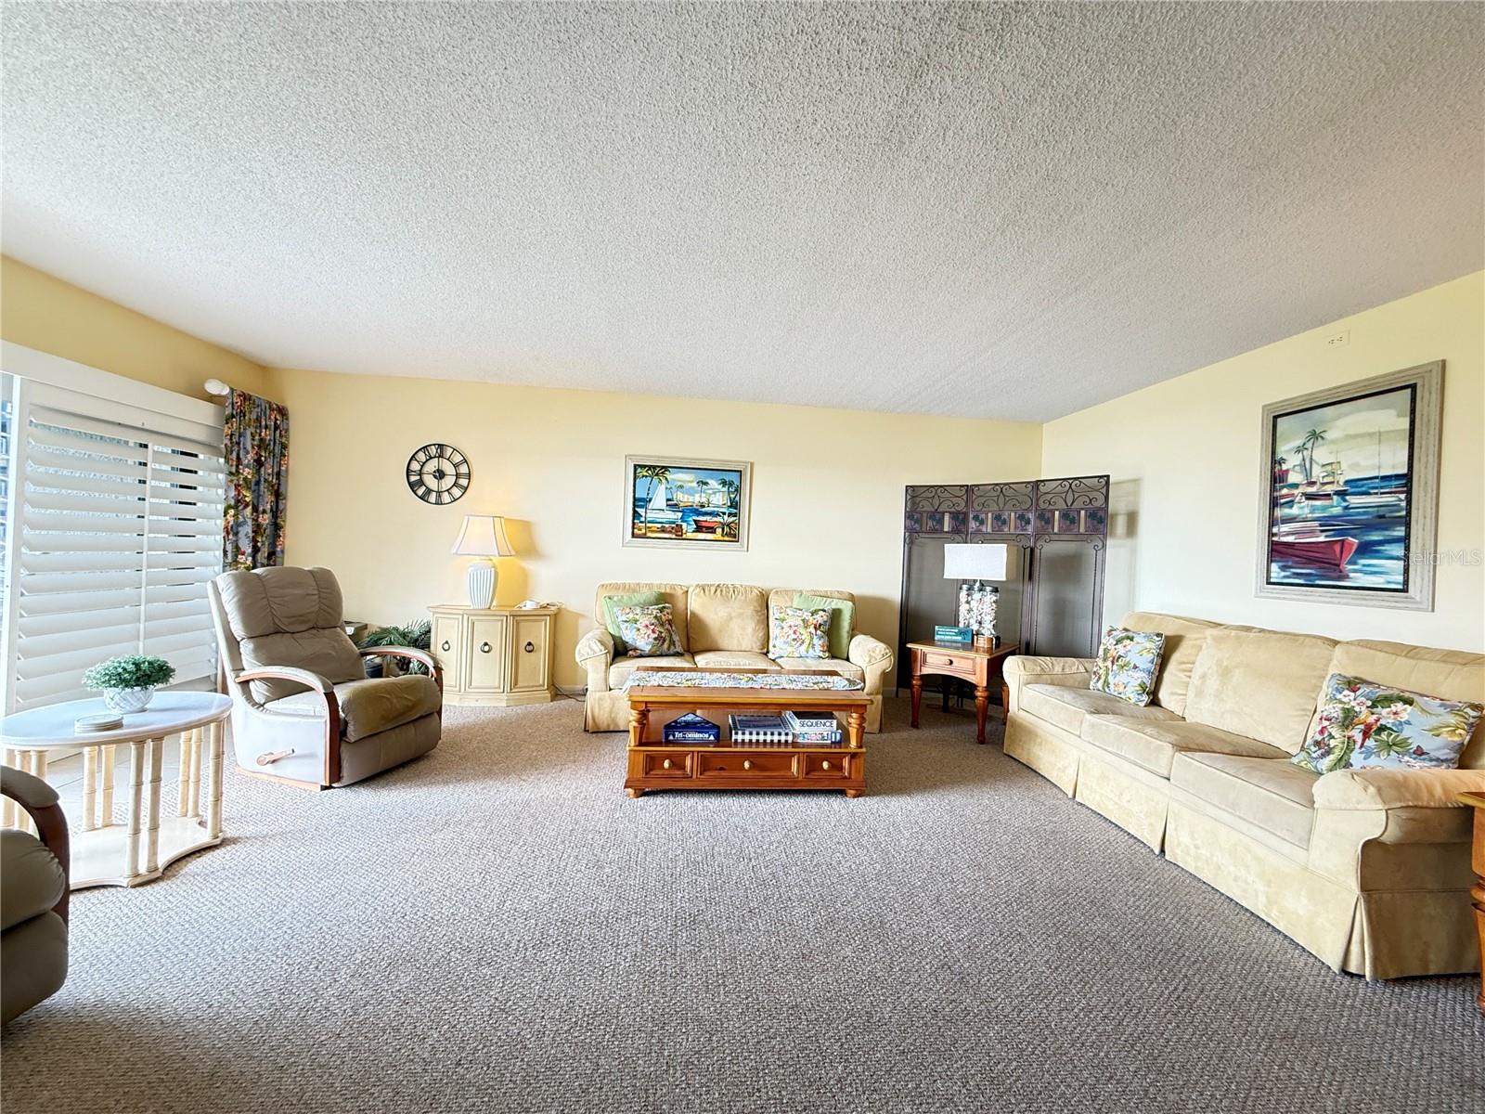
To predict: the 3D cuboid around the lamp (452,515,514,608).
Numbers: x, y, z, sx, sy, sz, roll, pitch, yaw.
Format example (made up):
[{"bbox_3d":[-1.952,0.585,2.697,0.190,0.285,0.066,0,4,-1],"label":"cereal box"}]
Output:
[{"bbox_3d":[-1.937,0.041,4.508,0.350,0.700,0.340,2,1,-5],"label":"lamp"}]

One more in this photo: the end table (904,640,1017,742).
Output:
[{"bbox_3d":[1.619,0.943,4.402,0.585,0.589,0.727,3,1,39],"label":"end table"}]

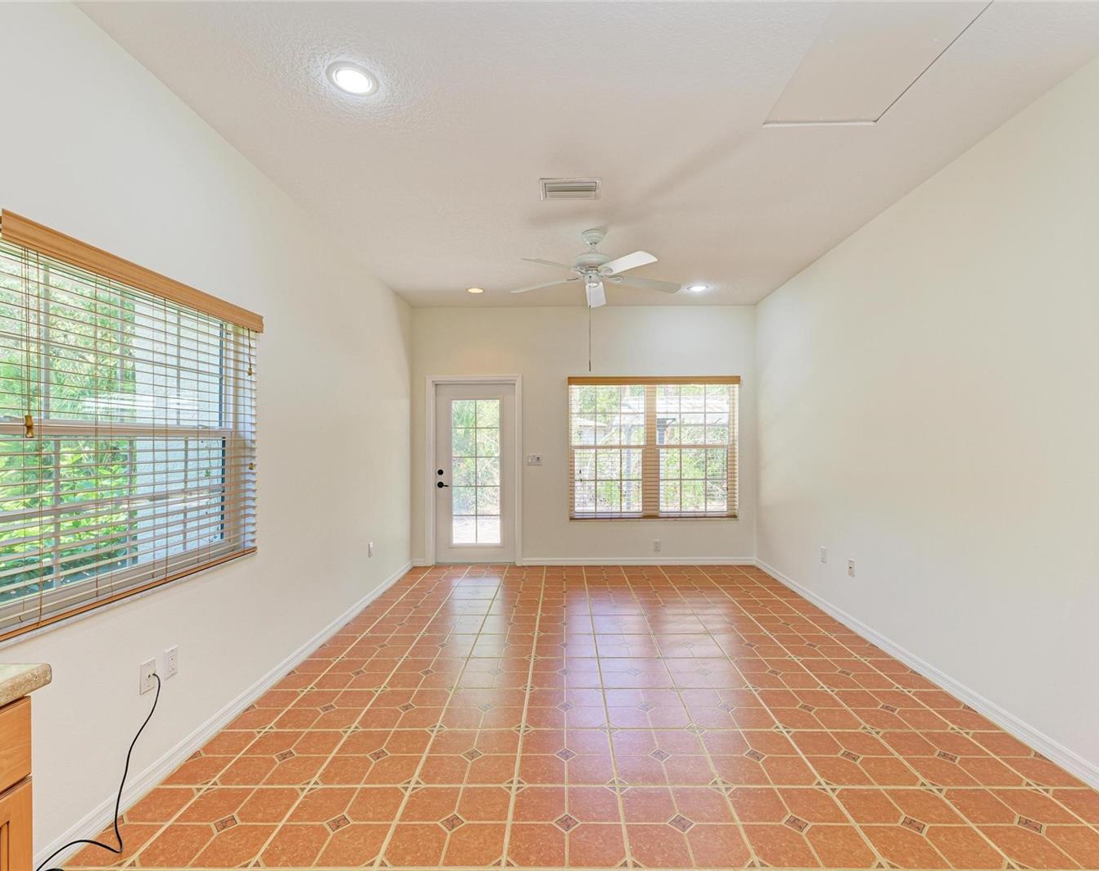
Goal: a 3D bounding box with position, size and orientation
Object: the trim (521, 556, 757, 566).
[{"bbox_3d":[0.977,1.380,5.945,2.550,0.086,0.016,0,-1,1],"label":"trim"}]

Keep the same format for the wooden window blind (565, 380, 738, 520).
[{"bbox_3d":[1.140,0.135,5.930,1.870,1.545,0.080,0,-1,1],"label":"wooden window blind"}]

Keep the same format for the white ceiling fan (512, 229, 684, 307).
[{"bbox_3d":[0.310,-1.235,3.910,1.290,0.390,1.260,0,-1,0],"label":"white ceiling fan"}]

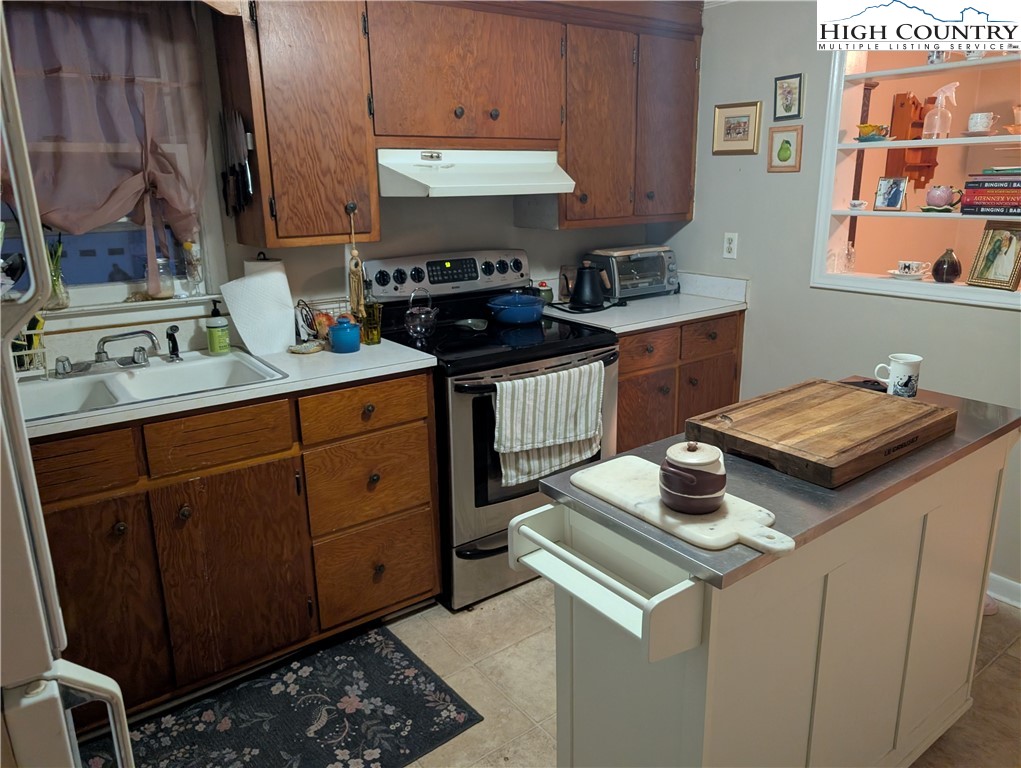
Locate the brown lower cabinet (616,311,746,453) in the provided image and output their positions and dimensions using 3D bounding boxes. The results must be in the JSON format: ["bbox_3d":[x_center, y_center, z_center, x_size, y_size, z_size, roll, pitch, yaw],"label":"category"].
[{"bbox_3d":[0.538,0.102,3.270,0.807,0.888,0.630,-12,20,-34],"label":"brown lower cabinet"}]

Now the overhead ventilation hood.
[{"bbox_3d":[-0.154,-0.775,2.597,0.760,0.152,0.488,-12,20,-34],"label":"overhead ventilation hood"}]

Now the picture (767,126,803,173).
[{"bbox_3d":[1.101,-0.935,2.832,0.018,0.174,0.150,-12,20,-34],"label":"picture"}]

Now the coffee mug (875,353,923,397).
[{"bbox_3d":[0.995,-0.019,1.824,0.118,0.097,0.089,7,18,29],"label":"coffee mug"}]

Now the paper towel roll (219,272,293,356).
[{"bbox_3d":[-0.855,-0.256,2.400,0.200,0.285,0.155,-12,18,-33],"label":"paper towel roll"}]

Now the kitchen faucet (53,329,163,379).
[{"bbox_3d":[-1.187,-0.090,2.078,0.275,0.135,0.180,-12,20,-34],"label":"kitchen faucet"}]

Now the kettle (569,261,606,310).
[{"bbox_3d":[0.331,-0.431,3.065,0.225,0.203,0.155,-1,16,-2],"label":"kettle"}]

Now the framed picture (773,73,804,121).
[{"bbox_3d":[1.109,-1.133,2.814,0.020,0.167,0.122,-12,18,-33],"label":"framed picture"}]

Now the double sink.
[{"bbox_3d":[-1.142,0.079,2.081,0.840,0.185,0.550,-12,18,-33],"label":"double sink"}]

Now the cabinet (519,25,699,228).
[{"bbox_3d":[0.428,-1.083,3.060,0.805,0.757,0.310,-12,20,-34],"label":"cabinet"}]

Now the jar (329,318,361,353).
[{"bbox_3d":[-0.562,-0.167,2.376,0.107,0.109,0.107,-1,16,0],"label":"jar"}]

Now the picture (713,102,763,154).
[{"bbox_3d":[0.972,-1.087,3.031,0.022,0.207,0.235,-12,18,-33],"label":"picture"}]

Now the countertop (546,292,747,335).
[{"bbox_3d":[0.537,-0.329,3.163,0.845,0.034,0.623,-12,18,-33],"label":"countertop"}]

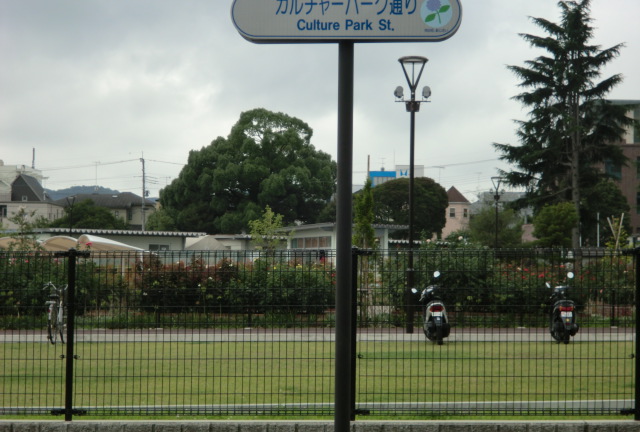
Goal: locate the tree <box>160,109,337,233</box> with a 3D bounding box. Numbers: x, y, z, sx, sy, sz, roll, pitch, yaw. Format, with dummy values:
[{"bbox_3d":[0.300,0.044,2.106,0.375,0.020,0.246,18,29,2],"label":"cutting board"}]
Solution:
[{"bbox_3d":[-6.076,-1.982,145.000,15.300,14.500,14.500,1,-2,0],"label":"tree"}]

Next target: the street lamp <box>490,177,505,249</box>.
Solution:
[{"bbox_3d":[8.799,0.893,83.500,0.720,5.650,0.600,1,-2,3],"label":"street lamp"}]

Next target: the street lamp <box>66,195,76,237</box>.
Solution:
[{"bbox_3d":[-15.379,1.514,104.000,0.620,5.500,0.600,1,-2,3],"label":"street lamp"}]

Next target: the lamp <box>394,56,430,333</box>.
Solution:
[{"bbox_3d":[1.849,-0.434,34.000,0.750,5.580,0.610,1,-2,3],"label":"lamp"}]

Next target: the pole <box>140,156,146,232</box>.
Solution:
[{"bbox_3d":[-17.624,-0.050,168.000,0.500,11.700,0.400,1,-2,0],"label":"pole"}]

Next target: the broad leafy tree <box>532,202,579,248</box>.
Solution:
[{"bbox_3d":[10.498,1.516,75.000,2.100,4.200,2.100,1,-2,0],"label":"broad leafy tree"}]

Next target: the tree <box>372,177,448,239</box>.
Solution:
[{"bbox_3d":[7.447,1.082,140.000,6.500,8.700,6.300,1,-2,0],"label":"tree"}]

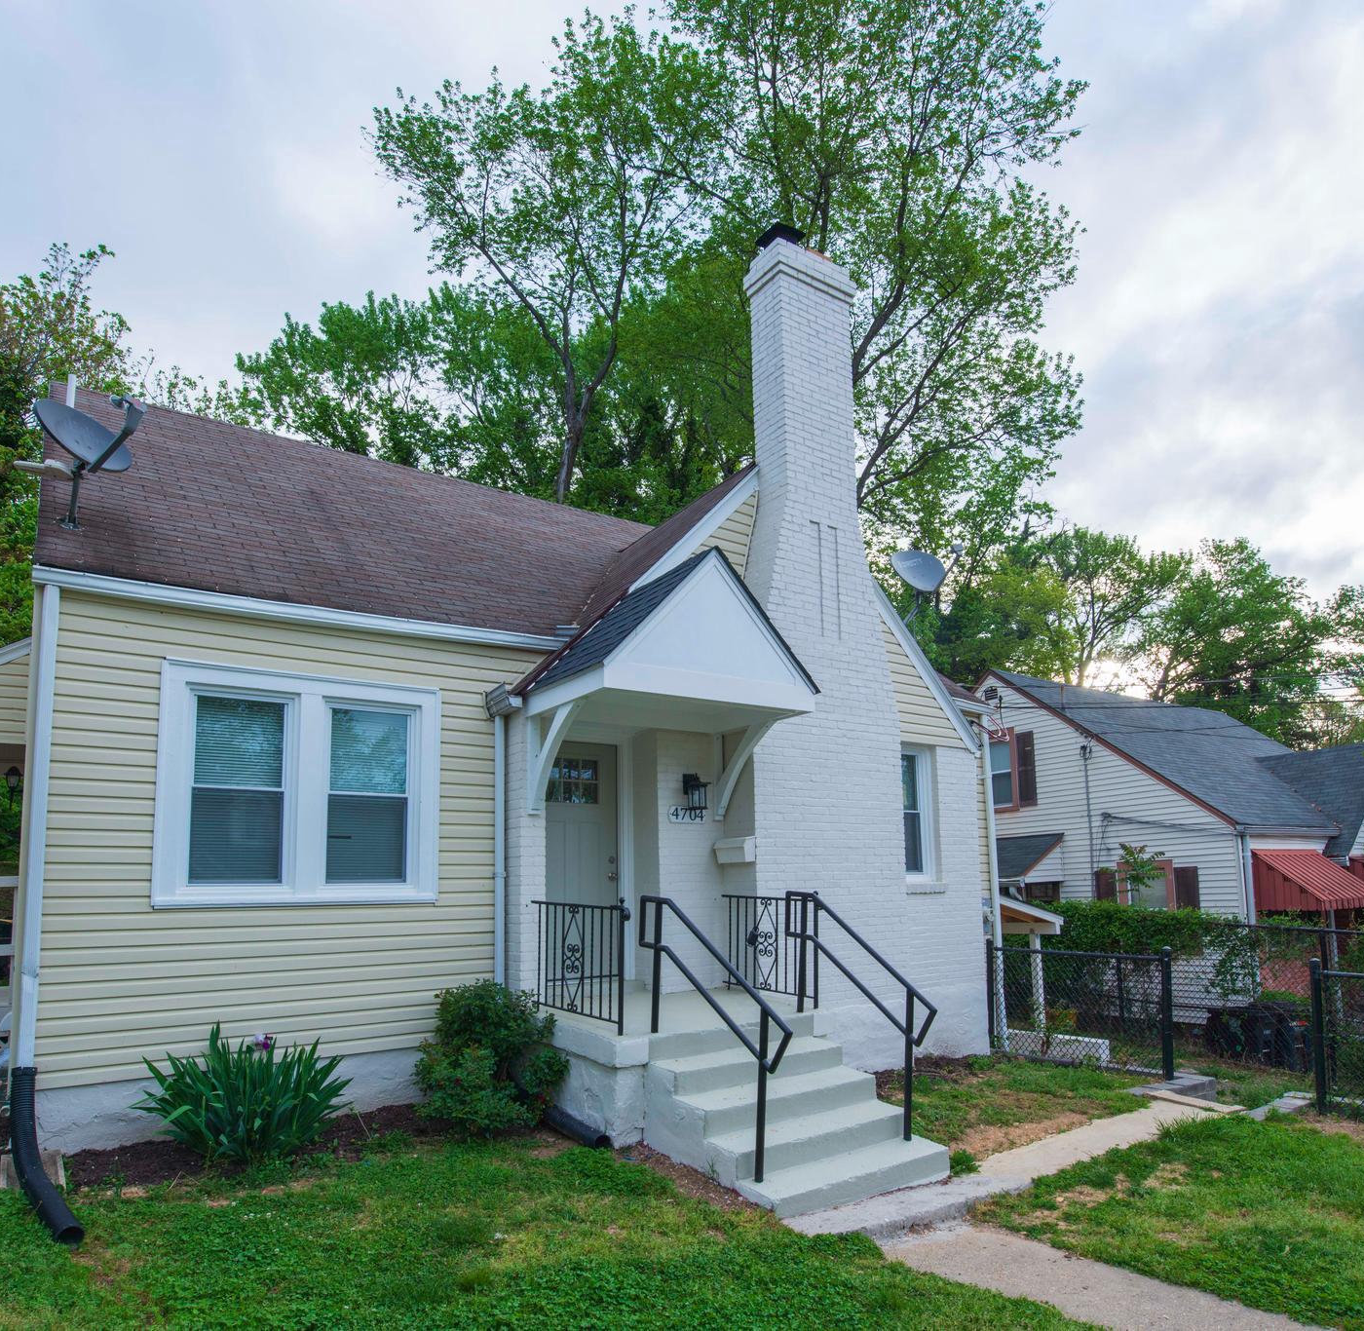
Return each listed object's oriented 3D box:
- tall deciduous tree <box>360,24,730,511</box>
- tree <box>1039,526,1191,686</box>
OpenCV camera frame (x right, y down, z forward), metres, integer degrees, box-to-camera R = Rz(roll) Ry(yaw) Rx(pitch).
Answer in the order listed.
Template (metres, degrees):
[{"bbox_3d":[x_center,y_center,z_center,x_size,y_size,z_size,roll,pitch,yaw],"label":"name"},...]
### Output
[{"bbox_3d":[-3.002,-4.796,20.172,8.500,21.620,8.200,5,-10,-32],"label":"tall deciduous tree"},{"bbox_3d":[16.098,2.165,32.428,6.200,14.940,6.200,5,-10,-32],"label":"tree"}]

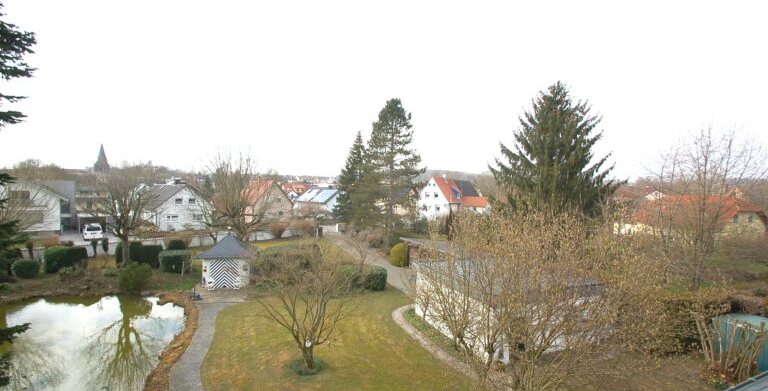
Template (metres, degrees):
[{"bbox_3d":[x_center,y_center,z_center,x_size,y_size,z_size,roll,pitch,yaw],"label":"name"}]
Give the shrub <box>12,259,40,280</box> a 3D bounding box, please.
[{"bbox_3d":[-29.418,5.950,26.386,1.450,1.400,1.500,3,4,45],"label":"shrub"}]

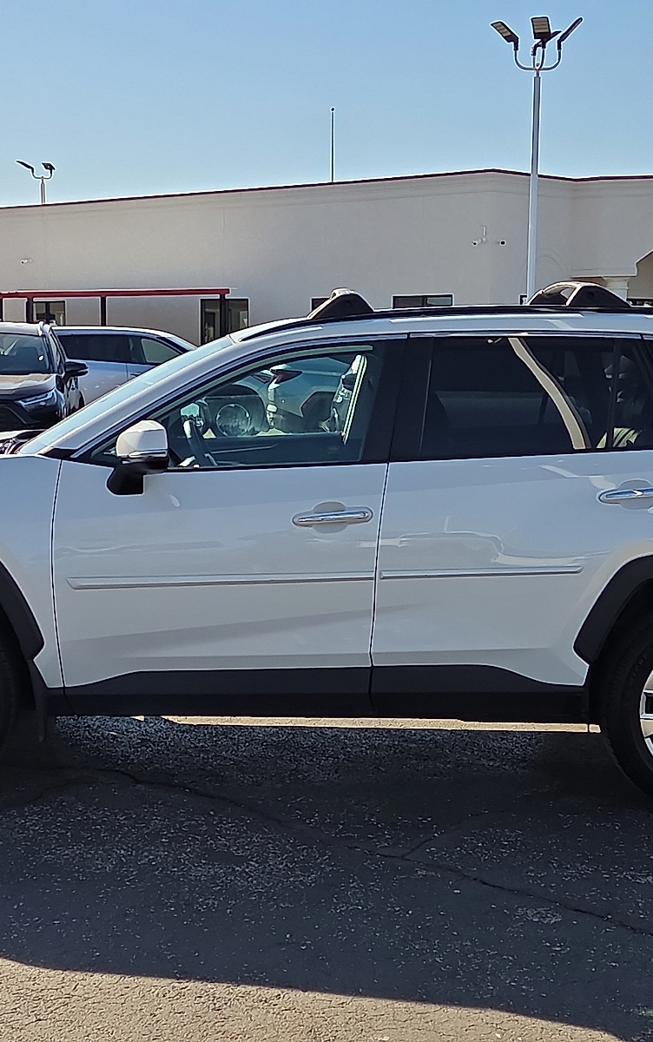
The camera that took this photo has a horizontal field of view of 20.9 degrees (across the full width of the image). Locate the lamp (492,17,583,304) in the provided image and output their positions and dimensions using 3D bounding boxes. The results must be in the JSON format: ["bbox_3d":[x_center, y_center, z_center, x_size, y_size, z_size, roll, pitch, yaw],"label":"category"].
[{"bbox_3d":[4.081,-6.111,35.042,1.750,7.640,1.650,-1,6,-12],"label":"lamp"}]

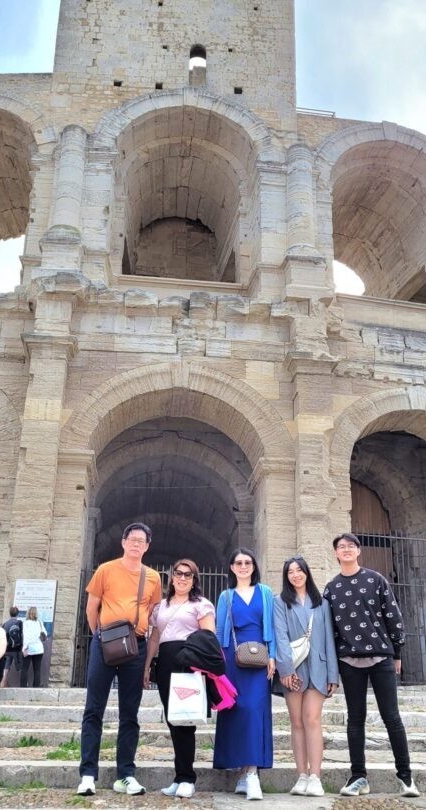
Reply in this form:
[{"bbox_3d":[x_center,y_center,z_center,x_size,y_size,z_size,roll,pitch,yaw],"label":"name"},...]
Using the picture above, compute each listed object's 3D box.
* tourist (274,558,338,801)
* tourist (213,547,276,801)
[{"bbox_3d":[0.631,1.793,5.487,0.450,1.544,0.330,-1,-23,5],"label":"tourist"},{"bbox_3d":[0.210,1.742,5.407,0.440,1.599,0.360,0,-23,3],"label":"tourist"}]

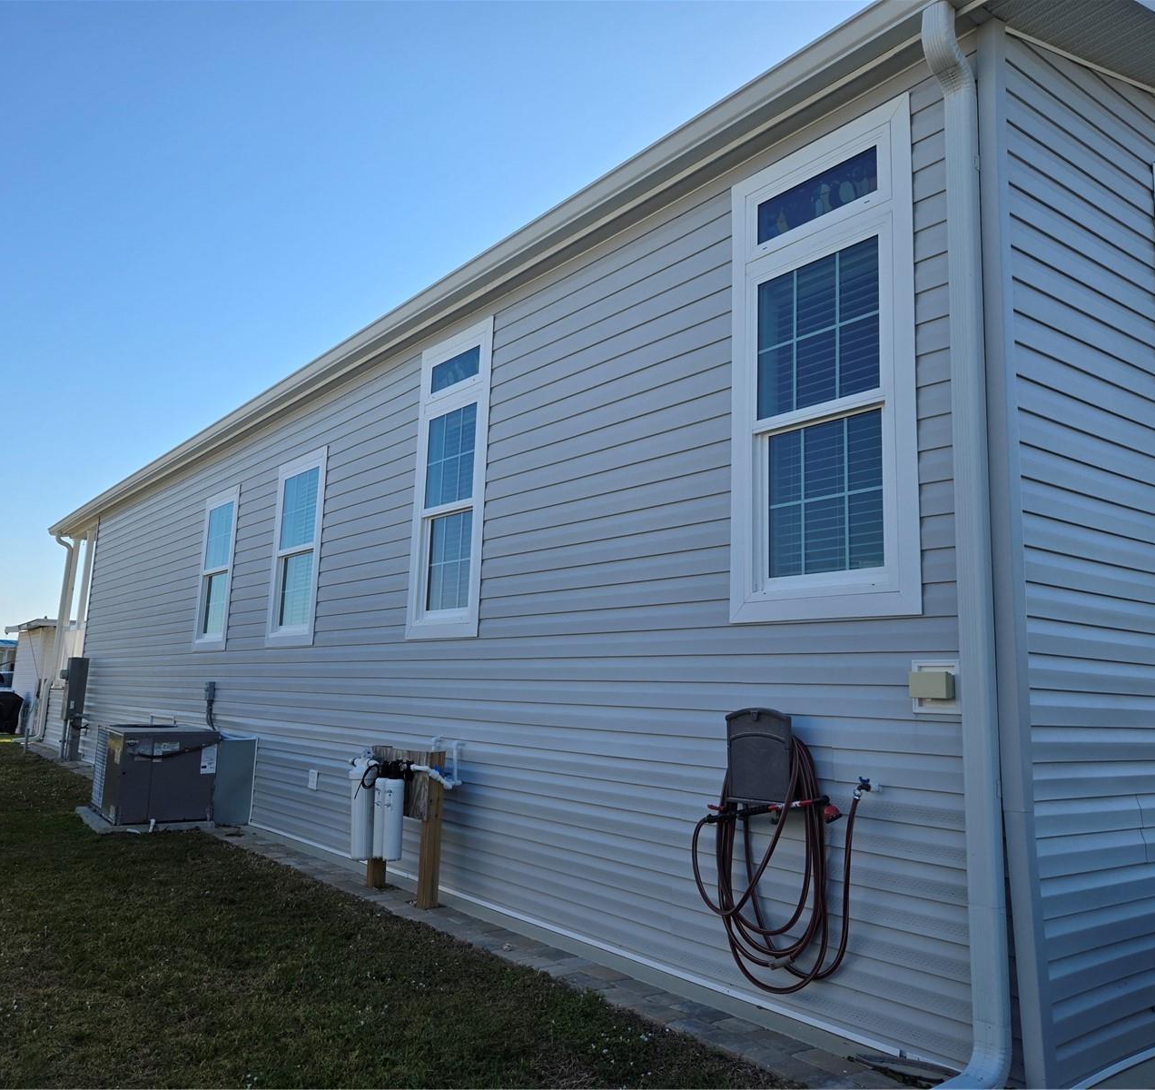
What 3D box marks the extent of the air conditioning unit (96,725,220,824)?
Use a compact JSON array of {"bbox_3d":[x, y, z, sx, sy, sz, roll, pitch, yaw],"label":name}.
[{"bbox_3d":[-3.866,2.068,8.800,0.794,0.758,1.152,8,-11,-37],"label":"air conditioning unit"}]

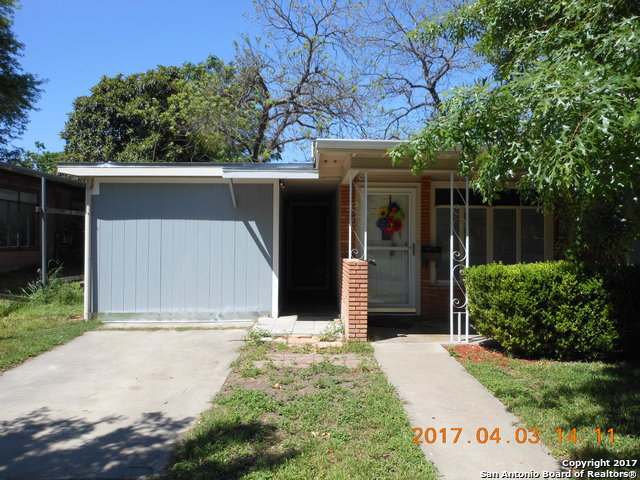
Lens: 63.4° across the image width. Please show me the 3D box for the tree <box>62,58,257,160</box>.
[{"bbox_3d":[-5.900,-3.000,19.000,7.100,7.000,6.300,0,3,0],"label":"tree"}]

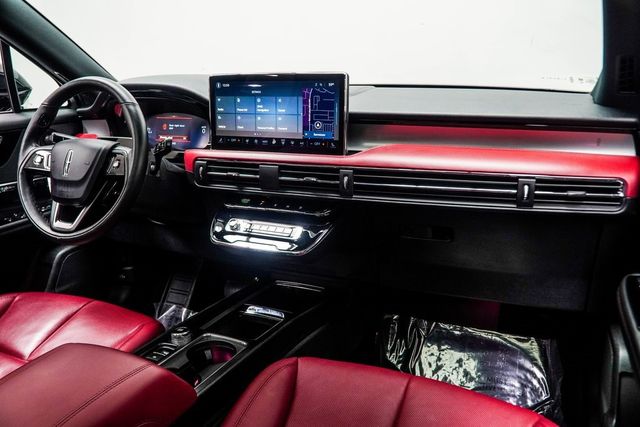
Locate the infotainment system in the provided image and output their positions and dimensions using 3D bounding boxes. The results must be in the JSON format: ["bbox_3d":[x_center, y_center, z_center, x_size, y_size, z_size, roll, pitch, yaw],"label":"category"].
[{"bbox_3d":[-0.092,-0.216,1.060,0.335,0.168,0.030,6,12,24],"label":"infotainment system"}]

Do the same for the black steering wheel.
[{"bbox_3d":[-0.516,-0.115,1.057,0.372,0.372,0.090,6,-5,24],"label":"black steering wheel"}]

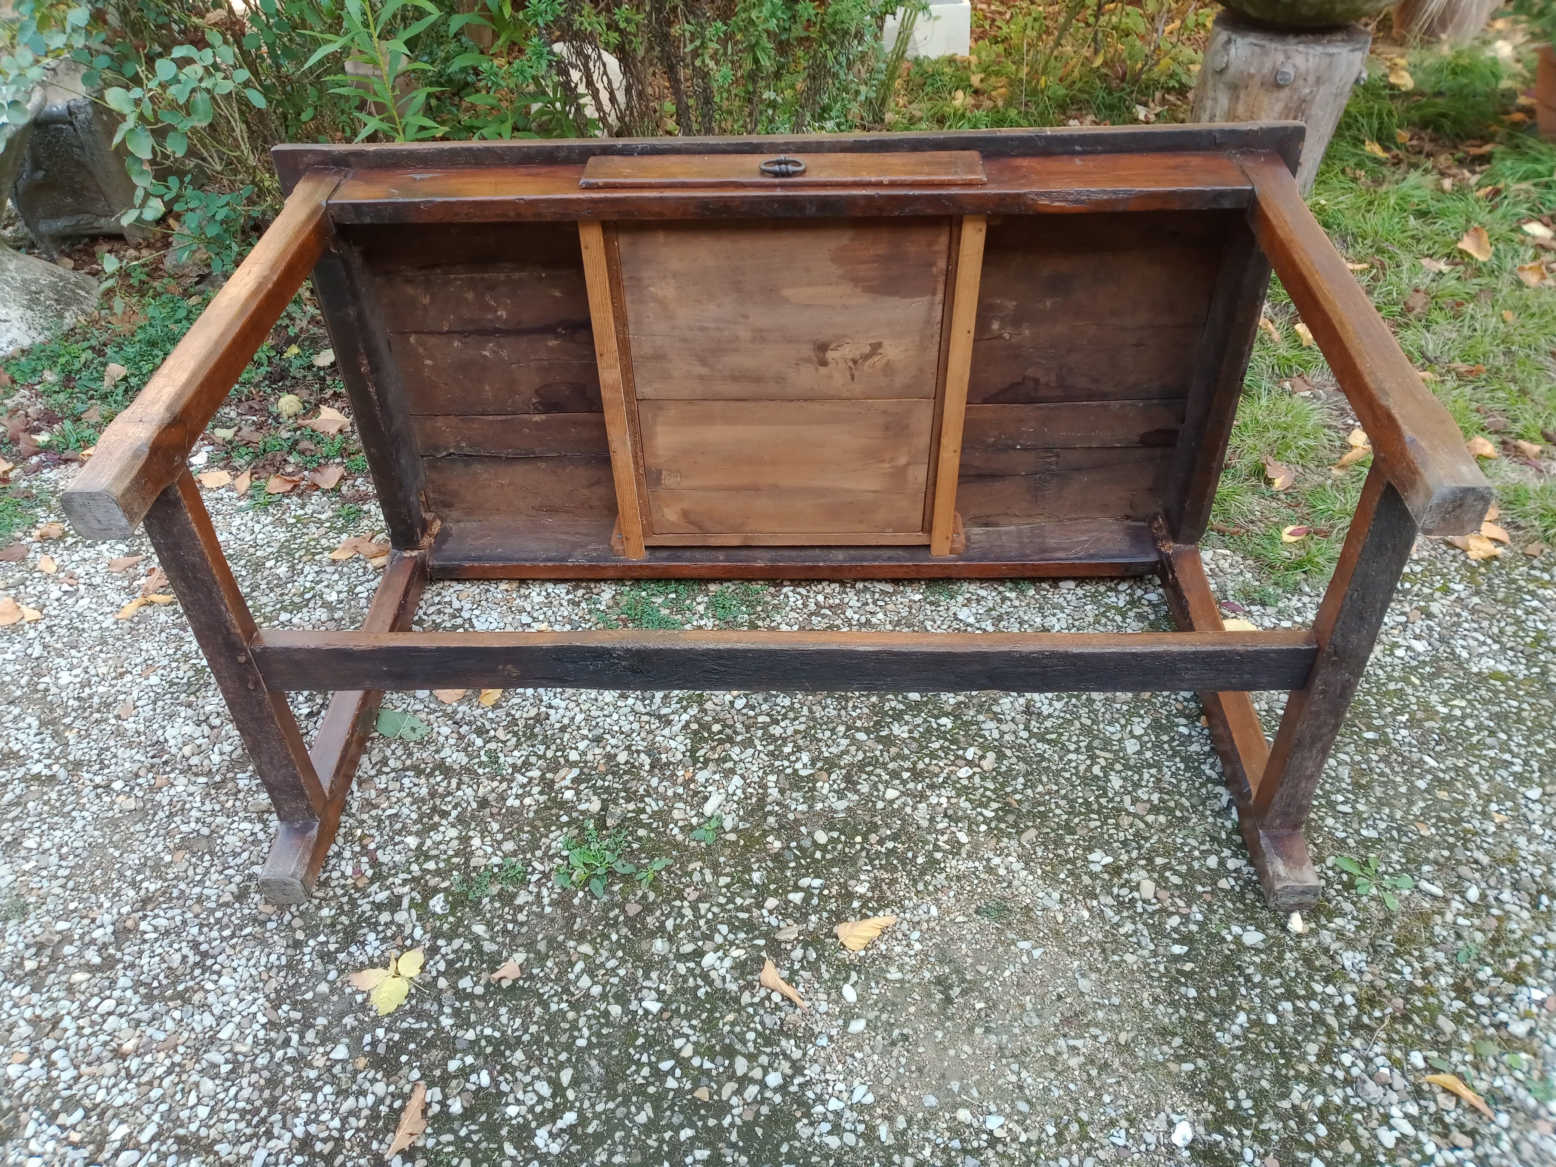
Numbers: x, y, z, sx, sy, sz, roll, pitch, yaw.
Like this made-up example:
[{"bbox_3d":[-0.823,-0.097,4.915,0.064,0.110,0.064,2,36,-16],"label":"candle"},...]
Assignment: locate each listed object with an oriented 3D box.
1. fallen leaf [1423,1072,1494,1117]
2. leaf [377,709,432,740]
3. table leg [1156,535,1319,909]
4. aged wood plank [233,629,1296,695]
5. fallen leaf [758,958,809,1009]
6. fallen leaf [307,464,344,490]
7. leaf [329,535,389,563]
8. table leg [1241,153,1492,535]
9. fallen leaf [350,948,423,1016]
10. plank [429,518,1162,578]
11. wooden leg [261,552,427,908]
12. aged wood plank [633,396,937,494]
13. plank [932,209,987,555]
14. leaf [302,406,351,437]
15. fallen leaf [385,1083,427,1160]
[{"bbox_3d":[0.726,0.543,1.292,0.068,0.020,0.021,27,47,31],"label":"fallen leaf"},{"bbox_3d":[-0.539,0.203,1.731,0.100,0.019,0.049,19,42,26],"label":"leaf"},{"bbox_3d":[0.628,0.149,1.698,0.052,0.052,0.690,0,40,3],"label":"table leg"},{"bbox_3d":[-0.002,0.090,1.391,1.193,0.075,0.028,0,42,2],"label":"aged wood plank"},{"bbox_3d":[0.005,0.477,1.444,0.030,0.018,0.080,-26,44,-27],"label":"fallen leaf"},{"bbox_3d":[-0.875,-0.207,2.347,0.073,0.020,0.060,-12,39,-12],"label":"fallen leaf"},{"bbox_3d":[-0.716,-0.064,2.095,0.098,0.030,0.065,-3,39,-1],"label":"leaf"},{"bbox_3d":[0.618,-0.303,1.349,0.059,0.059,0.725,0,42,2],"label":"table leg"},{"bbox_3d":[-0.438,0.454,1.396,0.087,0.019,0.074,-28,44,-30],"label":"fallen leaf"},{"bbox_3d":[0.024,-0.056,2.069,1.226,0.031,0.106,0,41,2],"label":"plank"},{"bbox_3d":[-0.600,0.153,1.749,0.052,0.052,0.690,-1,40,2],"label":"wooden leg"},{"bbox_3d":[0.014,-0.211,1.855,0.442,0.175,0.010,0,42,2],"label":"aged wood plank"},{"bbox_3d":[0.268,-0.280,1.831,0.037,0.609,0.023,0,41,2],"label":"plank"},{"bbox_3d":[-0.933,-0.335,2.503,0.105,0.030,0.080,-12,39,-12],"label":"leaf"},{"bbox_3d":[-0.406,0.587,1.326,0.032,0.015,0.088,6,39,10],"label":"fallen leaf"}]

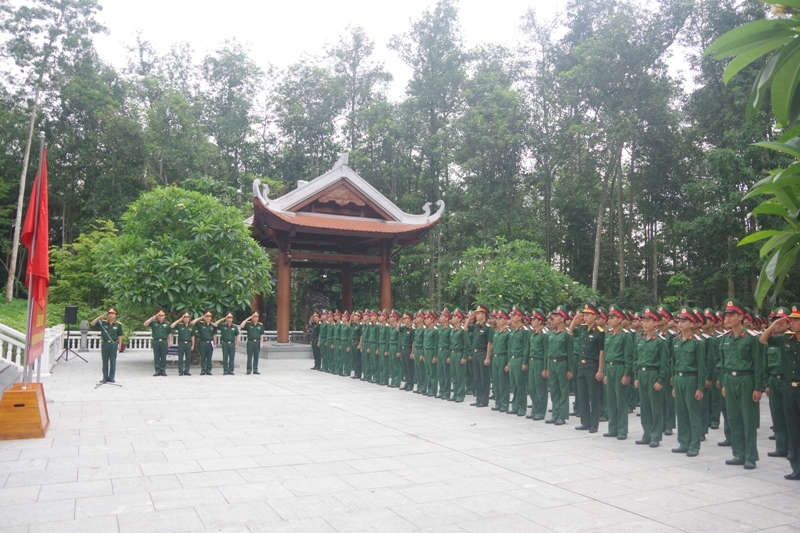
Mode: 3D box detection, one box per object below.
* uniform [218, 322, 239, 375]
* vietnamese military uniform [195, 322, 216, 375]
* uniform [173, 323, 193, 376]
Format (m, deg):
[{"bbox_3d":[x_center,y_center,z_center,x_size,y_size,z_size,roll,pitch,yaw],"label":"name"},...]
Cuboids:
[{"bbox_3d":[-4.732,2.263,16.550,0.520,1.400,0.320,3,-6,-28],"label":"uniform"},{"bbox_3d":[-5.216,2.210,16.164,0.560,1.400,0.340,3,-6,-24],"label":"vietnamese military uniform"},{"bbox_3d":[-5.797,2.200,16.064,0.540,1.390,0.340,3,-6,-24],"label":"uniform"}]

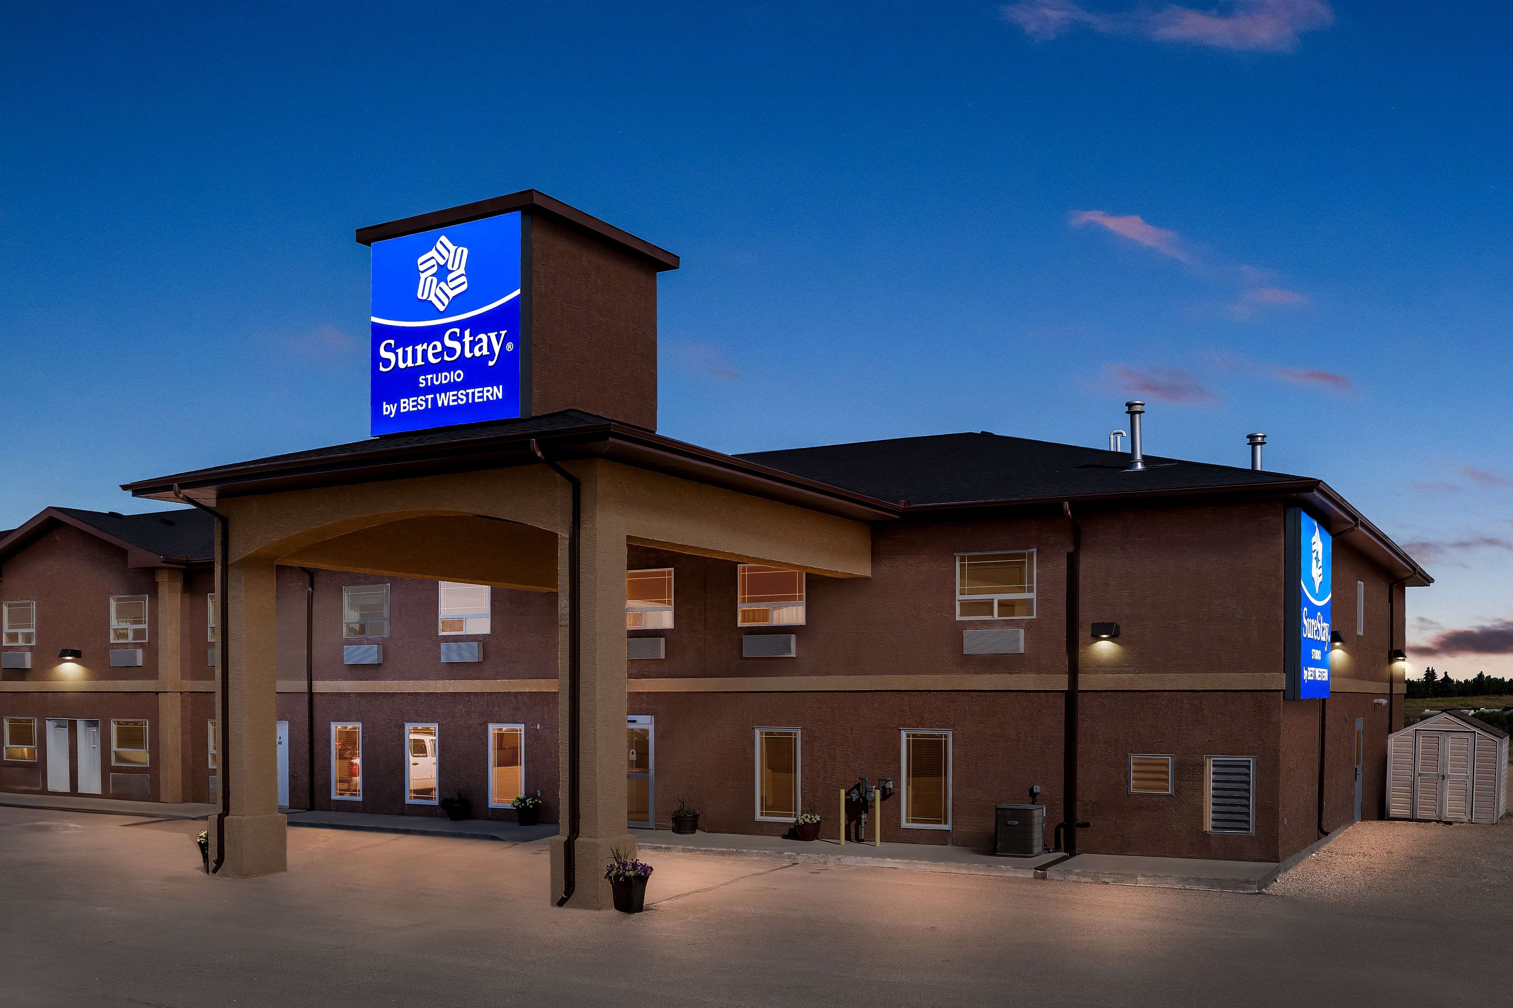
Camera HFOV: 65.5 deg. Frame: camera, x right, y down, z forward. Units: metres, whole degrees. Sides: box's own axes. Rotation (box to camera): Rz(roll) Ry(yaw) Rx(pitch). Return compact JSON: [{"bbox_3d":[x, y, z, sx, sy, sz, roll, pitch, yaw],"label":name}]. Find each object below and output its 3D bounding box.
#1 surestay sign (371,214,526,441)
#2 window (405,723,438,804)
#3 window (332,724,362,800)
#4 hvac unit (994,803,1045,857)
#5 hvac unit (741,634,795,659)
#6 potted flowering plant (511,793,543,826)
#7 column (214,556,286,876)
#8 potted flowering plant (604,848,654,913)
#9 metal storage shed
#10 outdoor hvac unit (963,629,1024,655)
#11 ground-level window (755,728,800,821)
[{"bbox_3d":[-4.654,-2.630,17.550,2.850,2.980,0.250,-2,-5,28],"label":"surestay sign"},{"bbox_3d":[-7.290,5.649,25.597,0.785,1.660,0.120,-2,-5,27],"label":"window"},{"bbox_3d":[-9.626,6.059,27.656,0.970,1.810,0.100,-2,-4,26],"label":"window"},{"bbox_3d":[4.603,5.704,20.627,0.680,0.830,0.720,-2,-5,25],"label":"hvac unit"},{"bbox_3d":[0.240,2.648,21.986,1.000,0.430,0.220,-2,-5,27],"label":"hvac unit"},{"bbox_3d":[-4.845,6.455,24.800,0.620,0.670,0.600,0,-3,0],"label":"potted flowering plant"},{"bbox_3d":[-7.894,3.228,18.300,0.760,4.830,0.760,-3,-5,30],"label":"column"},{"bbox_3d":[-1.714,5.049,15.800,0.620,0.840,0.600,-2,-4,26],"label":"potted flowering plant"},{"bbox_3d":[15.279,5.743,26.000,2.130,2.250,1.950,-3,-5,34],"label":"metal storage shed"},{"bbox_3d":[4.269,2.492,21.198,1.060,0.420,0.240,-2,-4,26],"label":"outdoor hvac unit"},{"bbox_3d":[0.383,5.056,22.025,0.874,1.626,0.120,-2,-5,27],"label":"ground-level window"}]

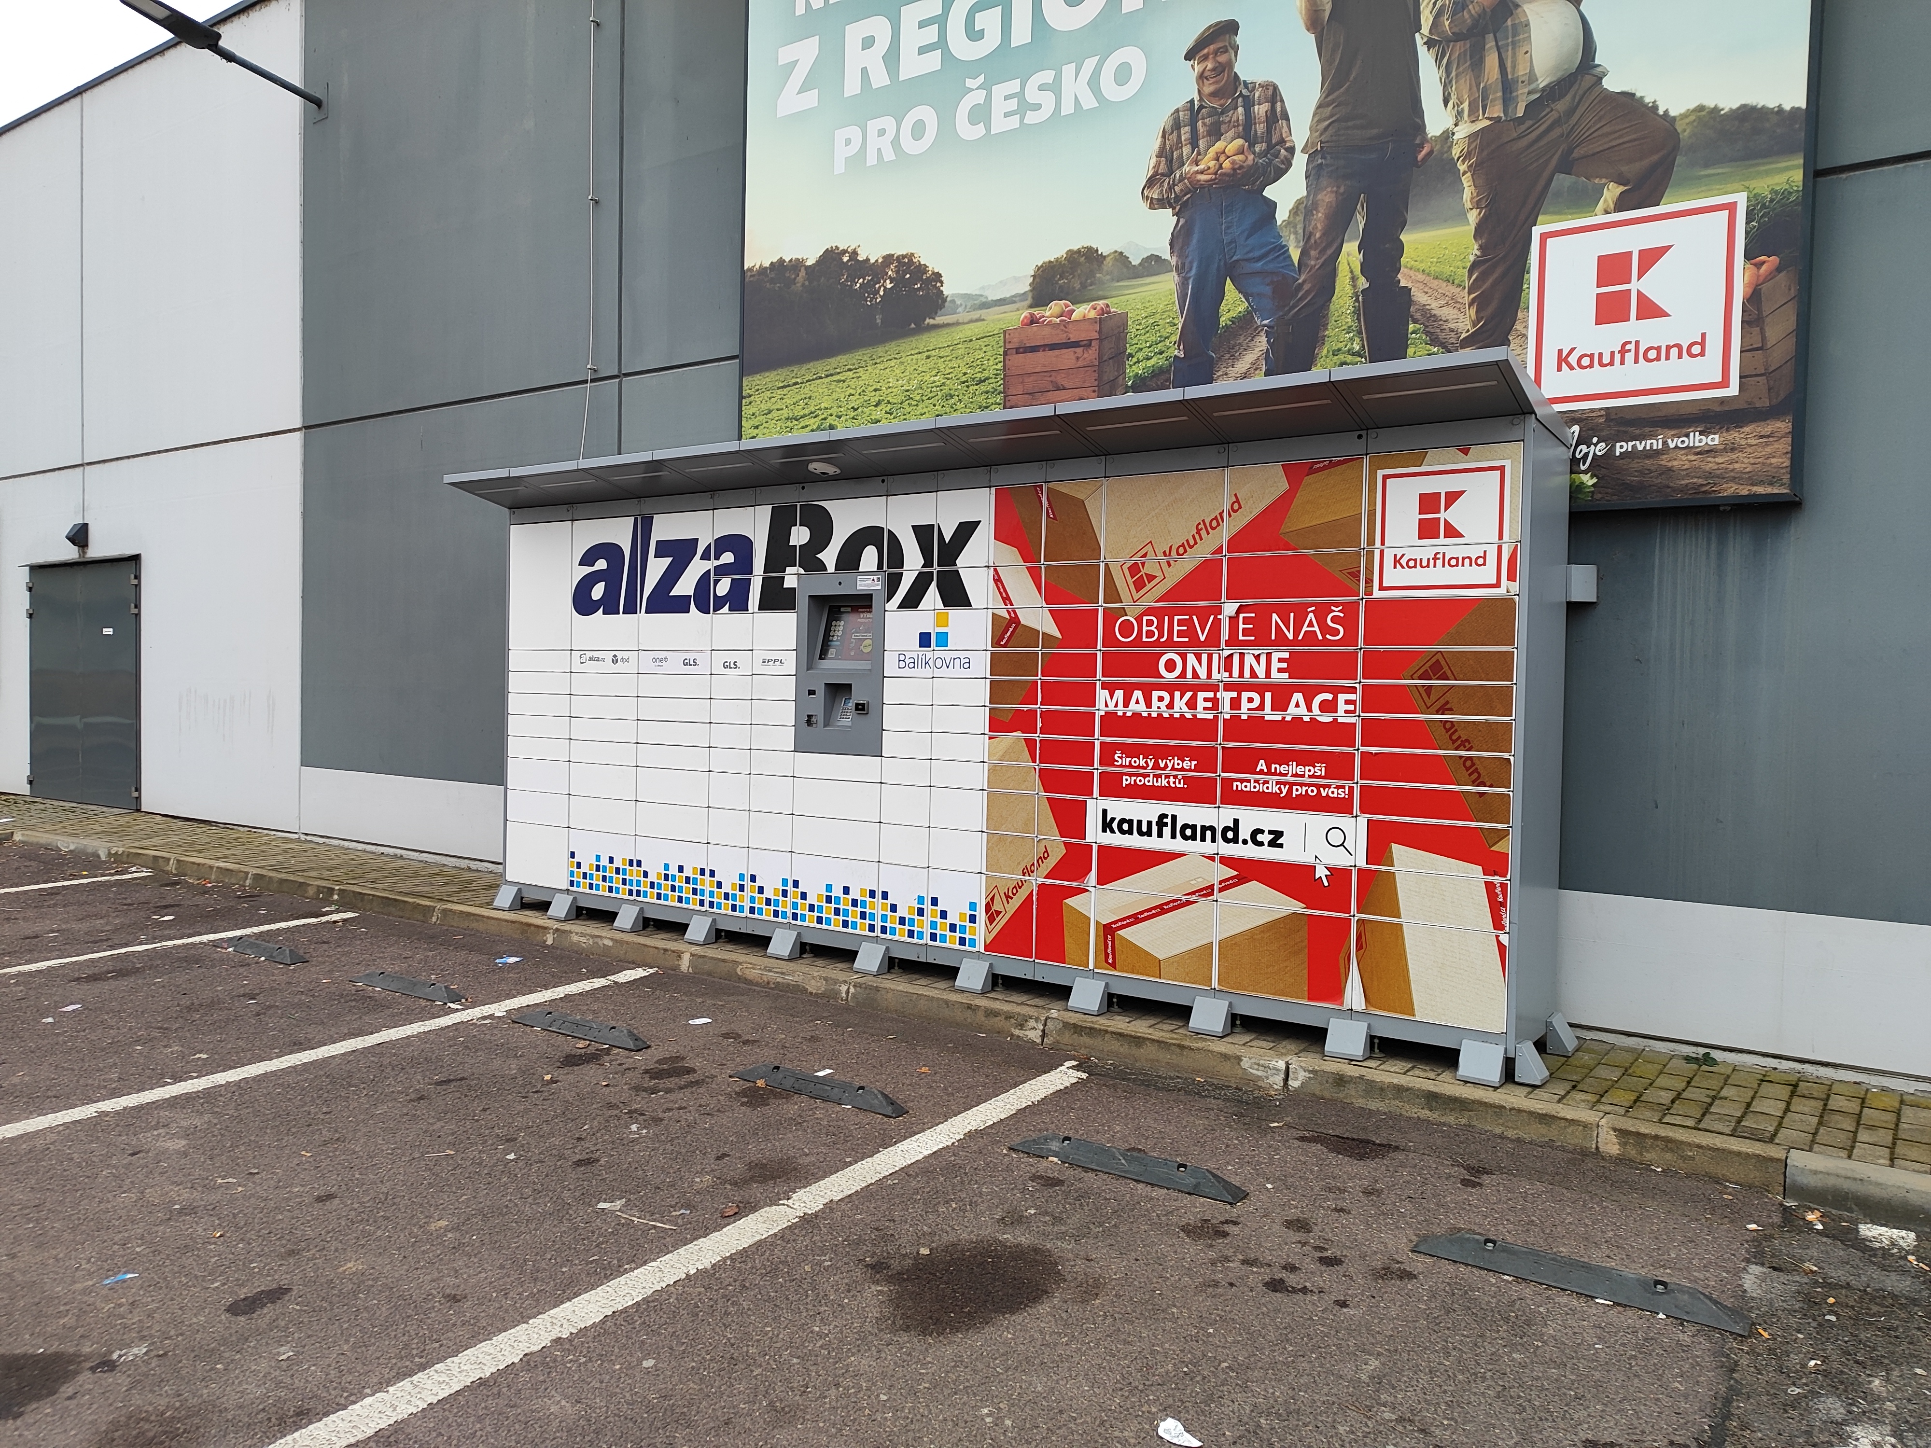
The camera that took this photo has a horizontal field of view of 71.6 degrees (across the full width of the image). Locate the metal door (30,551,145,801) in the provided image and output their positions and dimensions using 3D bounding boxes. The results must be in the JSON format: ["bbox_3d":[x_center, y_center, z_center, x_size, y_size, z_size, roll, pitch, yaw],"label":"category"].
[{"bbox_3d":[-8.168,-0.379,12.388,2.222,2.252,0.101,2,2,34],"label":"metal door"}]

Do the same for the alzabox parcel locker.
[{"bbox_3d":[-0.302,-0.064,6.188,5.535,2.396,1.030,2,2,34],"label":"alzabox parcel locker"}]

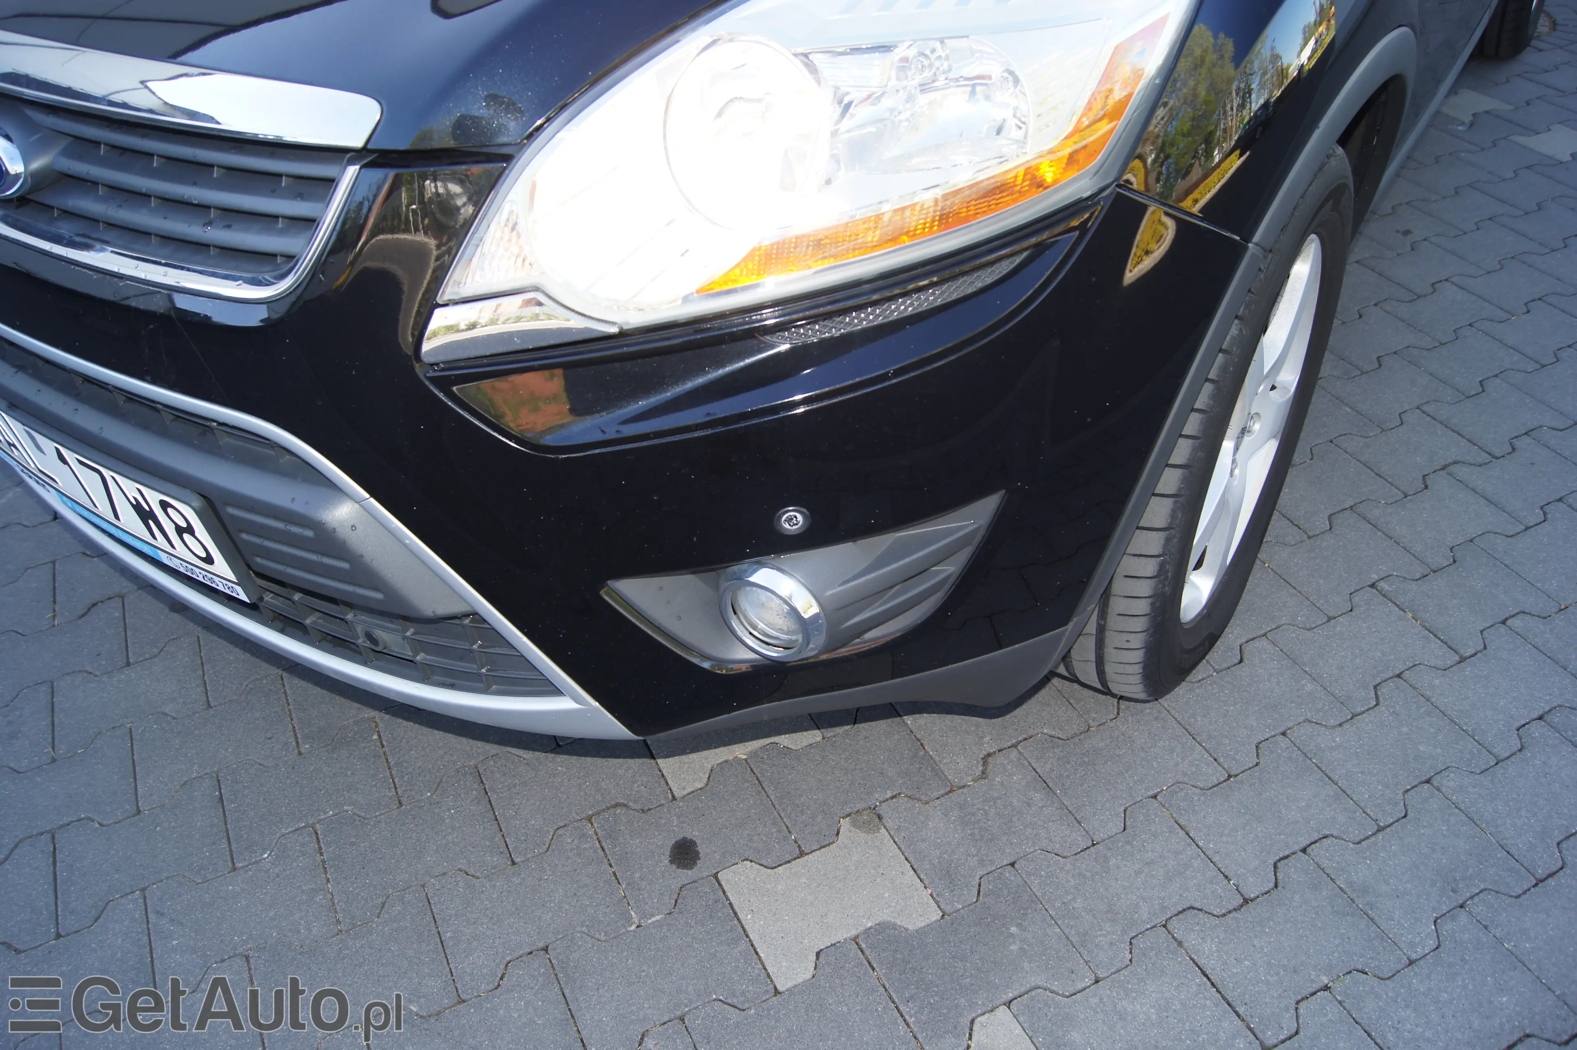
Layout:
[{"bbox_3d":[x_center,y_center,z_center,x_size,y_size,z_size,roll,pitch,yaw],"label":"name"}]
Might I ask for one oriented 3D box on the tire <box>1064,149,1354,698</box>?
[{"bbox_3d":[0.459,-0.139,1.428,0.242,0.685,0.687,22,46,27],"label":"tire"}]

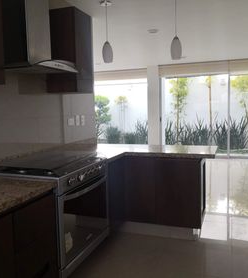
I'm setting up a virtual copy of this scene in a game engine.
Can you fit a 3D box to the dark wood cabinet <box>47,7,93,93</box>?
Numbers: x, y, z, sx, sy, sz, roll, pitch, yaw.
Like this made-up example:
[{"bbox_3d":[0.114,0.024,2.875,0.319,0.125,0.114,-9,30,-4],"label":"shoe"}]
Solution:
[{"bbox_3d":[-0.526,-0.818,2.782,0.325,0.748,0.322,1,6,20],"label":"dark wood cabinet"}]

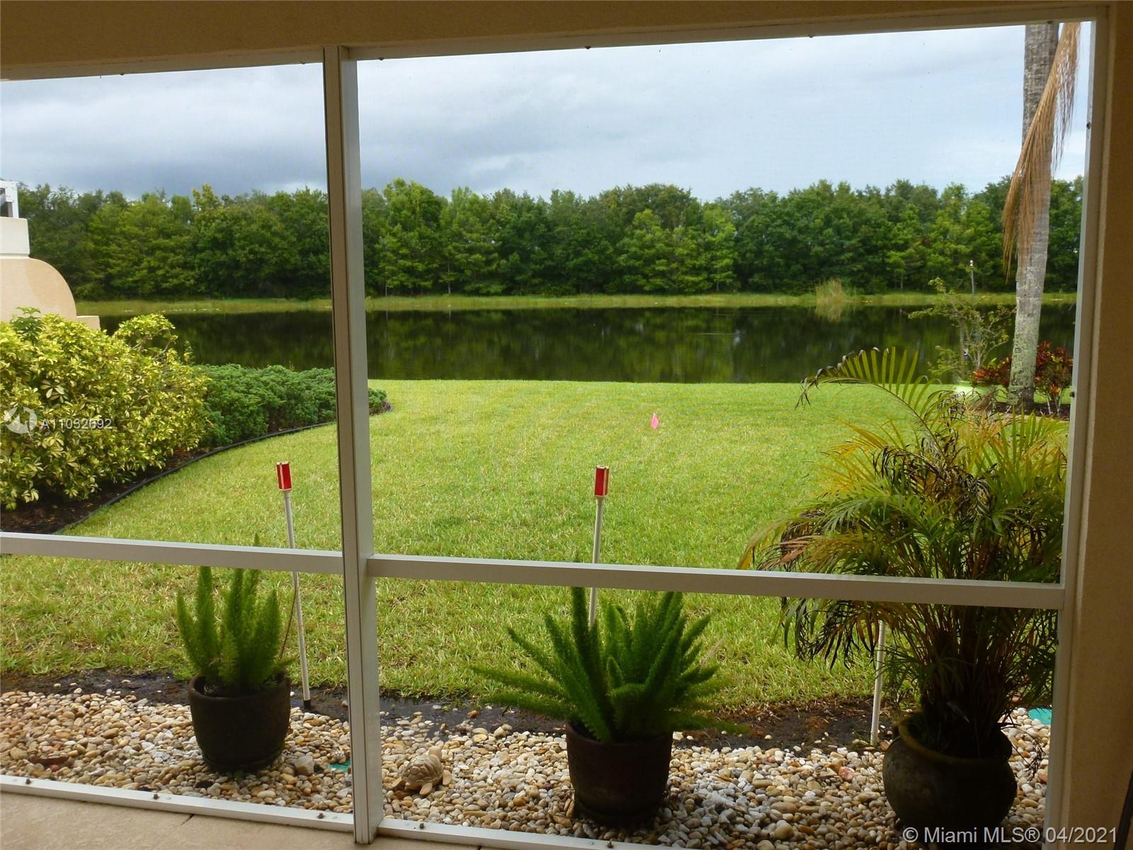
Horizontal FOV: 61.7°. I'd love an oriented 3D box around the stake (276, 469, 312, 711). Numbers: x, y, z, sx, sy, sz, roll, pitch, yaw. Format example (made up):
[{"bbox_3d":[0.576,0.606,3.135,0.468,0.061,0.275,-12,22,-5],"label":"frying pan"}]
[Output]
[{"bbox_3d":[-1.088,0.658,3.823,0.055,1.031,0.055,-3,8,0],"label":"stake"}]

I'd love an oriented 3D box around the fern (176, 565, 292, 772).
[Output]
[{"bbox_3d":[-1.230,0.822,3.511,0.423,0.798,0.400,0,8,0],"label":"fern"}]

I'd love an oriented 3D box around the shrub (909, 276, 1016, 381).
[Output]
[{"bbox_3d":[5.554,-1.327,13.353,1.385,1.477,1.300,0,8,0],"label":"shrub"}]

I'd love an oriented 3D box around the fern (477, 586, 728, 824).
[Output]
[{"bbox_3d":[0.126,0.867,3.145,0.837,0.789,0.680,0,8,0],"label":"fern"}]

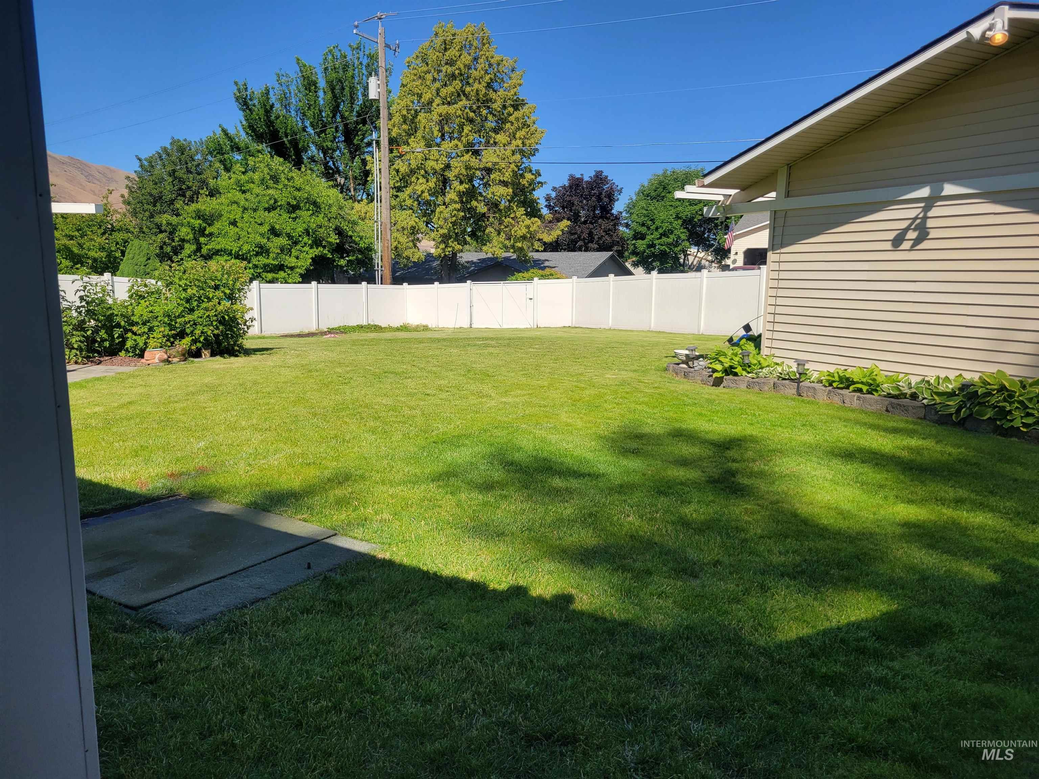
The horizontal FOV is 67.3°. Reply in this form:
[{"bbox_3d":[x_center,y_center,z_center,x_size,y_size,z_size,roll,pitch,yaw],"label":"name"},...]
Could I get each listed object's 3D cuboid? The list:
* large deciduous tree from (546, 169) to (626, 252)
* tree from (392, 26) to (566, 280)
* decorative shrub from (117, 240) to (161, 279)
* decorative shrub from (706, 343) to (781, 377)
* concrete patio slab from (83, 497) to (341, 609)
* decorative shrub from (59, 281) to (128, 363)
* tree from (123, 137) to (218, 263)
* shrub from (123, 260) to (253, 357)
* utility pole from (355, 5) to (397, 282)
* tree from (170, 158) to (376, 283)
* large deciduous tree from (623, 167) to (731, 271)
[{"bbox_3d":[5.062,-12.131,62.000,6.900,10.600,6.500,0,9,0],"label":"large deciduous tree"},{"bbox_3d":[-2.905,-11.674,42.000,10.000,15.300,9.300,0,9,0],"label":"tree"},{"bbox_3d":[-13.185,-3.513,27.000,1.800,3.200,1.800,0,9,0],"label":"decorative shrub"},{"bbox_3d":[2.761,-0.397,9.600,0.880,0.380,0.800,0,9,0],"label":"decorative shrub"},{"bbox_3d":[-1.582,0.722,3.494,1.103,0.090,0.957,6,11,32],"label":"concrete patio slab"},{"bbox_3d":[-8.254,-1.383,15.100,1.400,1.550,1.300,0,9,0],"label":"decorative shrub"},{"bbox_3d":[-17.579,-8.195,40.000,5.700,9.150,5.500,0,9,0],"label":"tree"},{"bbox_3d":[-6.671,-1.650,15.700,2.500,1.900,2.200,0,9,0],"label":"shrub"},{"bbox_3d":[-5.640,-8.777,31.800,2.300,12.350,2.700,7,11,35],"label":"utility pole"},{"bbox_3d":[-10.963,-6.617,34.500,8.400,7.400,7.500,0,9,0],"label":"tree"},{"bbox_3d":[6.949,-6.575,34.000,5.000,6.200,5.000,0,9,0],"label":"large deciduous tree"}]

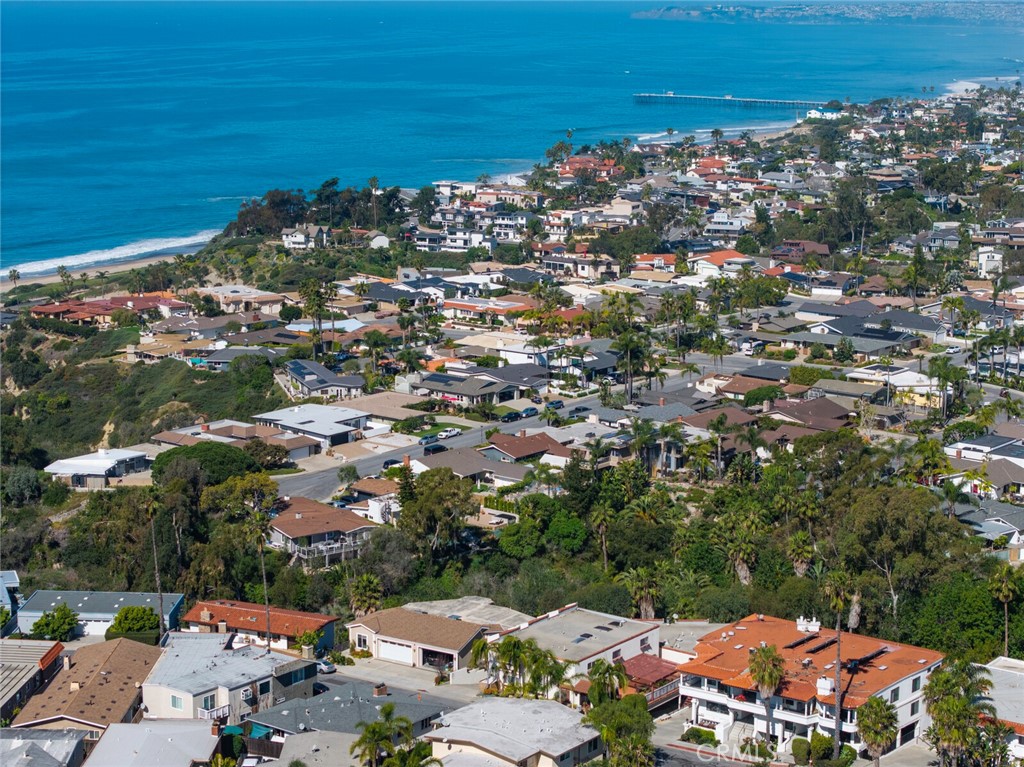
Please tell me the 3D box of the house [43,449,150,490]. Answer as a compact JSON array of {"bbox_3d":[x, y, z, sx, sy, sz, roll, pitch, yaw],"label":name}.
[{"bbox_3d":[-80.300,16.350,400.410,12.900,3.800,18.600,3,11,15],"label":"house"}]

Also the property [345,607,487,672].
[{"bbox_3d":[-10.780,30.390,250.130,16.610,4.500,9.600,6,13,30],"label":"property"}]

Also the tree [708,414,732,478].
[{"bbox_3d":[39.770,12.160,399.840,4.800,13.000,4.800,0,11,0],"label":"tree"}]

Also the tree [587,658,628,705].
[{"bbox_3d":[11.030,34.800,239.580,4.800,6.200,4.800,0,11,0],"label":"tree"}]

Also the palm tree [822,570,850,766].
[{"bbox_3d":[35.160,30.230,222.300,3.100,21.470,3.100,0,11,0],"label":"palm tree"}]

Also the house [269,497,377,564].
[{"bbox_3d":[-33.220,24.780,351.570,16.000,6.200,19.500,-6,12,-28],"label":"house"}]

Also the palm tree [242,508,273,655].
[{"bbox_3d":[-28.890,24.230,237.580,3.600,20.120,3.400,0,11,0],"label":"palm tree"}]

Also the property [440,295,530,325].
[{"bbox_3d":[-7.340,-22.950,642.460,22.910,4.900,15.410,7,13,33],"label":"property"}]

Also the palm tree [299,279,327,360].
[{"bbox_3d":[-50.830,-16.180,529.320,6.800,21.000,6.800,0,11,0],"label":"palm tree"}]

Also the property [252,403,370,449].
[{"bbox_3d":[-40.200,9.160,432.120,25.000,4.000,20.200,10,14,41],"label":"property"}]

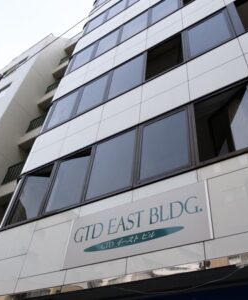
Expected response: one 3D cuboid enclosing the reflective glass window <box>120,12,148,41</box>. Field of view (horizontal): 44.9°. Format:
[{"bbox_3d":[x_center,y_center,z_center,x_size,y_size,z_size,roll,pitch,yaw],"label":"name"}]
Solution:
[{"bbox_3d":[0.349,-4.479,10.915,1.169,1.543,0.100,-22,-51,27],"label":"reflective glass window"}]

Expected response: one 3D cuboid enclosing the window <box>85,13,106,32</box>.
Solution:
[{"bbox_3d":[-1.374,-6.030,14.268,1.085,1.506,0.100,-22,-51,27],"label":"window"}]

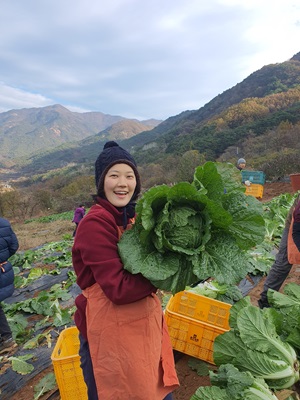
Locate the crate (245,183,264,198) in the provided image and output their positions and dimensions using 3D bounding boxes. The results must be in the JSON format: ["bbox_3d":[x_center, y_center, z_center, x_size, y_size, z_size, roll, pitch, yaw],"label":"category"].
[{"bbox_3d":[2.390,-0.200,7.050,0.520,0.315,0.365,6,6,25],"label":"crate"}]

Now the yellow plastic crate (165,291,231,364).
[{"bbox_3d":[0.391,1.005,2.390,0.520,0.315,0.365,12,13,16],"label":"yellow plastic crate"}]

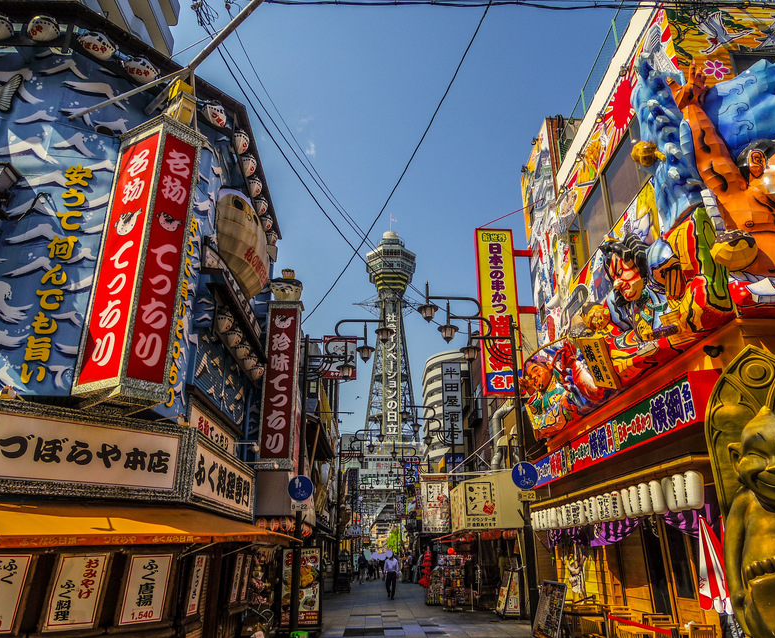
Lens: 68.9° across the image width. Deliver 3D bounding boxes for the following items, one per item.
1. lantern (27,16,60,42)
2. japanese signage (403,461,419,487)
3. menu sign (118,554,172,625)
[{"bbox_3d":[-5.670,-4.779,9.394,0.500,0.400,0.420,0,-23,0],"label":"lantern"},{"bbox_3d":[2.161,14.255,52.000,1.400,2.300,0.300,0,-22,1],"label":"japanese signage"},{"bbox_3d":[-3.199,3.581,7.514,0.030,0.821,0.556,-16,-27,42],"label":"menu sign"}]

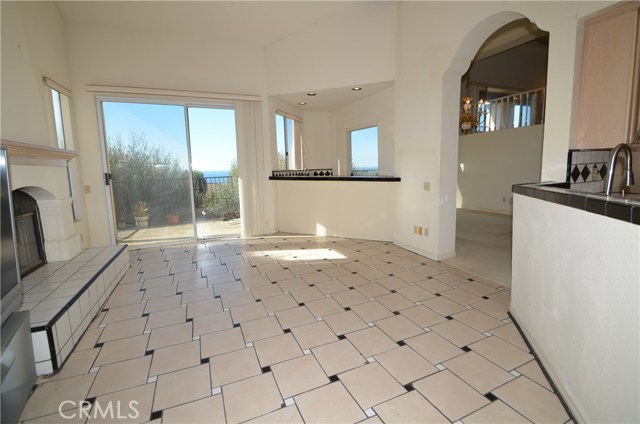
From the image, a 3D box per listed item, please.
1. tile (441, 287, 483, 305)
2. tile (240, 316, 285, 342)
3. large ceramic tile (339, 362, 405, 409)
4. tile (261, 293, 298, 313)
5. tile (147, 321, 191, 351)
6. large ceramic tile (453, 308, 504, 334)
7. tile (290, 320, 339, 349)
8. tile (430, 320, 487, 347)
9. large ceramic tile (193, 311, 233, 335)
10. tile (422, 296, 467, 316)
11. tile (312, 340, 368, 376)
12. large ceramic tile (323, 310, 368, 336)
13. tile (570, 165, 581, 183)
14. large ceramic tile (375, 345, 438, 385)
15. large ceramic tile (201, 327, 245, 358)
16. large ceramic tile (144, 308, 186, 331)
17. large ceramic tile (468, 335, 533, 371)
[{"bbox_3d":[1.423,0.854,2.676,0.298,0.010,0.298,-4,9,-24],"label":"tile"},{"bbox_3d":[-0.478,0.952,2.172,0.298,0.010,0.298,-4,9,-24],"label":"tile"},{"bbox_3d":[0.297,1.007,1.561,0.289,0.010,0.289,-4,9,-23],"label":"large ceramic tile"},{"bbox_3d":[-0.396,0.891,2.595,0.298,0.010,0.298,-4,9,-24],"label":"tile"},{"bbox_3d":[-1.162,0.965,2.082,0.298,0.010,0.298,-4,9,-24],"label":"tile"},{"bbox_3d":[1.295,0.893,2.203,0.290,0.010,0.290,-5,9,-26],"label":"large ceramic tile"},{"bbox_3d":[-0.047,0.947,2.057,0.297,0.010,0.297,-4,9,-25],"label":"tile"},{"bbox_3d":[1.065,0.937,2.068,0.297,0.010,0.297,-4,9,-25],"label":"tile"},{"bbox_3d":[-0.910,0.941,2.252,0.298,0.010,0.298,-4,9,-24],"label":"large ceramic tile"},{"bbox_3d":[1.131,0.864,2.436,0.289,0.010,0.289,-4,9,-23],"label":"tile"},{"bbox_3d":[0.127,0.964,1.788,0.290,0.010,0.290,-5,9,-26],"label":"tile"},{"bbox_3d":[0.209,0.922,2.225,0.297,0.010,0.297,-4,9,-25],"label":"large ceramic tile"},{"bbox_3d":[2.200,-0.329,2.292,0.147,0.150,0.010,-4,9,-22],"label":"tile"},{"bbox_3d":[0.546,0.972,1.706,0.290,0.010,0.290,-5,9,-26],"label":"large ceramic tile"},{"bbox_3d":[-0.724,0.964,1.976,0.297,0.010,0.297,-4,9,-25],"label":"large ceramic tile"},{"bbox_3d":[-1.306,0.915,2.282,0.289,0.010,0.289,-4,9,-23],"label":"large ceramic tile"},{"bbox_3d":[1.239,0.968,1.835,0.297,0.010,0.297,-4,9,-25],"label":"large ceramic tile"}]

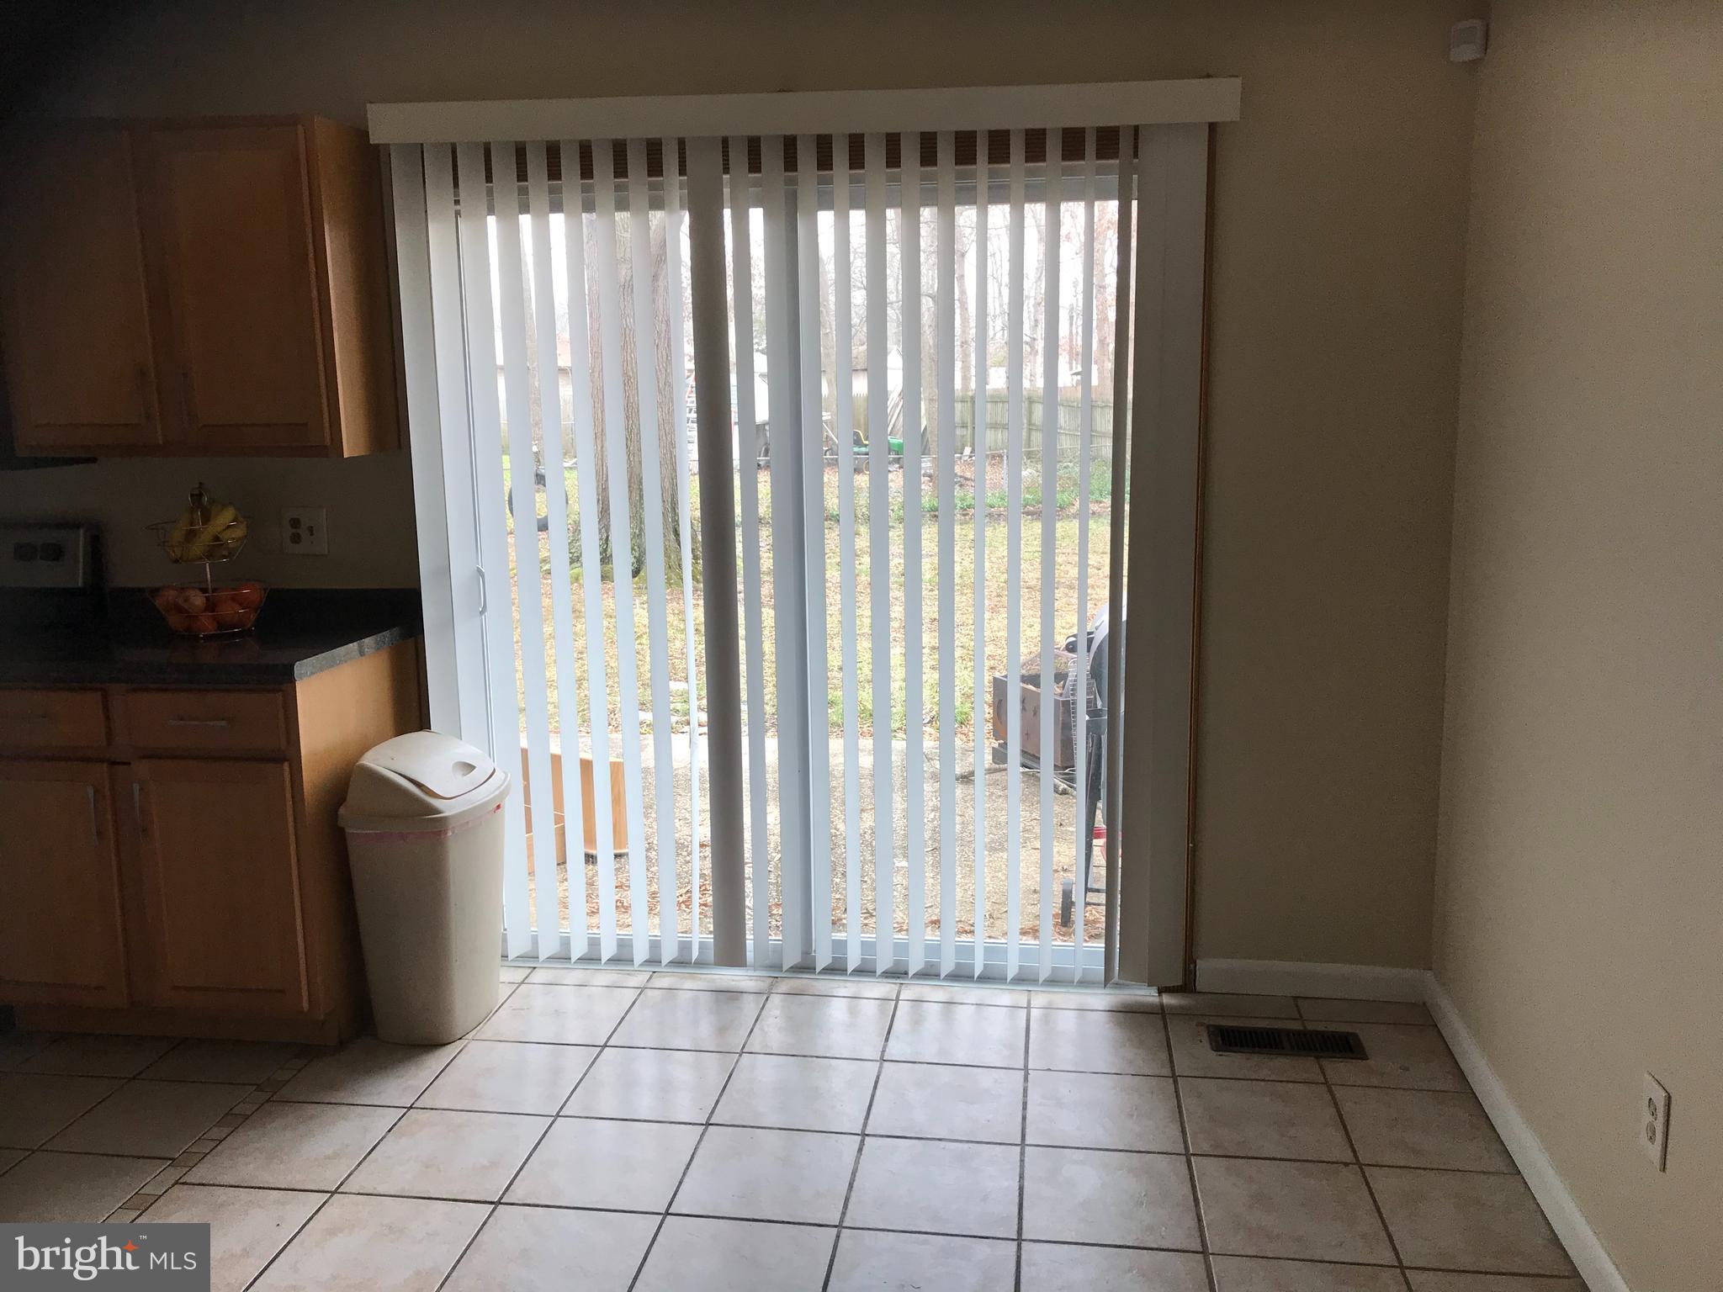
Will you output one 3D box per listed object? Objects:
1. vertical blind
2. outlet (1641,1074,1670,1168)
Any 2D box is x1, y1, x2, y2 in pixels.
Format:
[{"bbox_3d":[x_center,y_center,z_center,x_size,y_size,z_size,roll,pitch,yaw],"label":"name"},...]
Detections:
[{"bbox_3d":[-0.151,-0.224,3.424,2.000,2.120,0.120,1,10,8],"label":"vertical blind"},{"bbox_3d":[1.237,0.743,2.177,0.009,0.123,0.079,1,10,8],"label":"outlet"}]

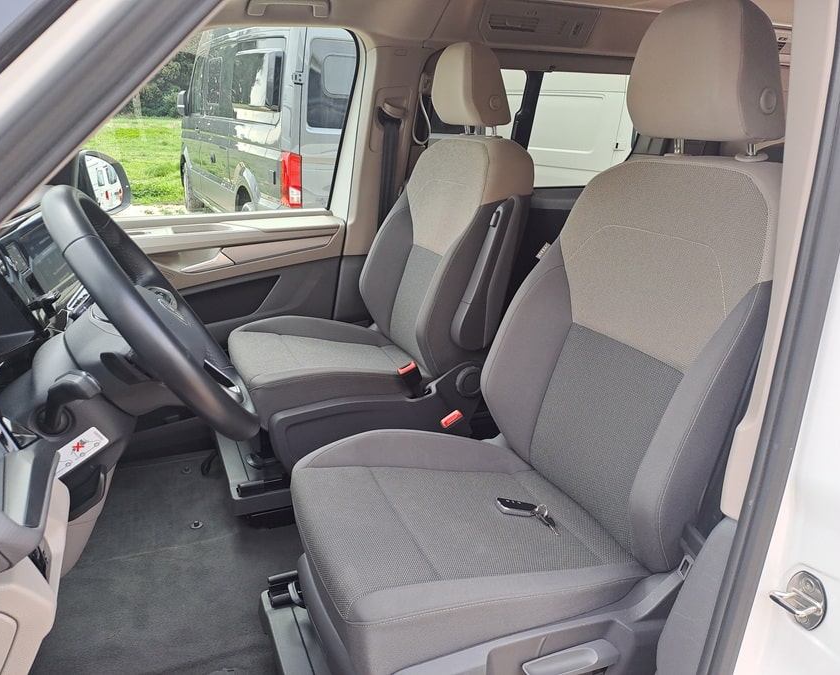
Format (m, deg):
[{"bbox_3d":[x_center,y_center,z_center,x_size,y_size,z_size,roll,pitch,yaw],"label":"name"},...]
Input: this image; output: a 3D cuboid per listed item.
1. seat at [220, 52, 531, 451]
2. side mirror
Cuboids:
[{"bbox_3d":[-0.141,-0.234,1.737,0.743,1.049,0.544,-7,21,-22],"label":"seat"},{"bbox_3d":[-1.001,-0.467,1.978,0.130,0.210,0.240,2,19,4],"label":"side mirror"}]

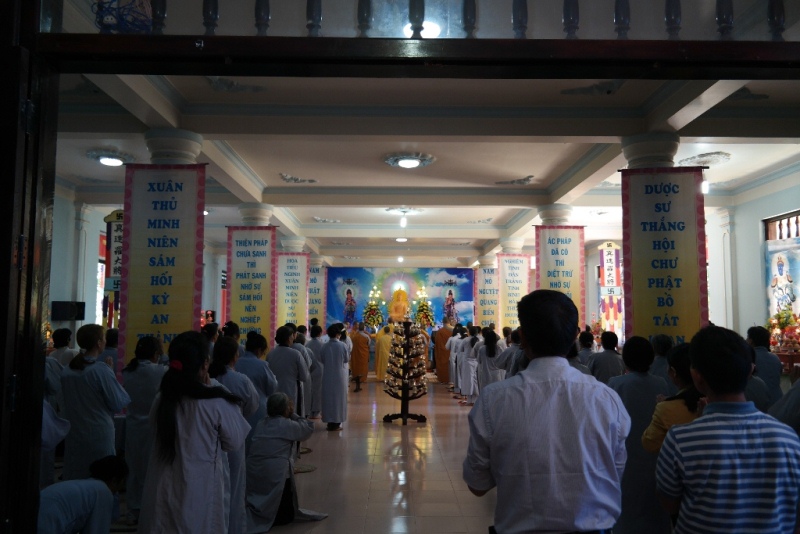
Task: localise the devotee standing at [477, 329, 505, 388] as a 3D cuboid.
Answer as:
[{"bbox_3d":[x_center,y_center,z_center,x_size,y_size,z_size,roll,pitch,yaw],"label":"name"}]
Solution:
[{"bbox_3d":[1.606,1.839,10.589,0.460,1.530,0.380,0,-6,-6],"label":"devotee standing"}]

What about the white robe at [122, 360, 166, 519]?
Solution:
[{"bbox_3d":[-1.951,1.347,4.620,0.380,1.260,0.300,-1,-6,13],"label":"white robe"}]

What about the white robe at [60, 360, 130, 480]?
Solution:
[{"bbox_3d":[-2.350,1.332,4.618,0.450,1.230,0.380,-2,-6,15],"label":"white robe"}]

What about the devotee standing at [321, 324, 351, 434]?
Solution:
[{"bbox_3d":[-0.948,1.644,8.822,0.440,1.580,0.370,-1,-6,9],"label":"devotee standing"}]

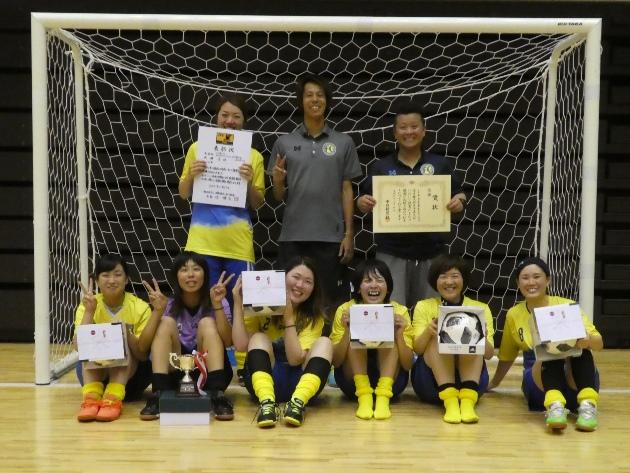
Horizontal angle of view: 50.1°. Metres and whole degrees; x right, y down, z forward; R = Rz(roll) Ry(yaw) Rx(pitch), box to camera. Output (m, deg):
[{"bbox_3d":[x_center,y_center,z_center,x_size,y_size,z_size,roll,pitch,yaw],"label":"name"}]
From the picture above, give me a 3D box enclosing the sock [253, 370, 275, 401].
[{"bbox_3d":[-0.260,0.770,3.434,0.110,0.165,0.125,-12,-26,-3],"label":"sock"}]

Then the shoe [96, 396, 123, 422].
[{"bbox_3d":[-0.998,0.818,3.323,0.103,0.107,0.258,0,3,-7],"label":"shoe"}]

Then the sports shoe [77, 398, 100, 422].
[{"bbox_3d":[-1.100,0.824,3.352,0.098,0.100,0.260,0,3,-8],"label":"sports shoe"}]

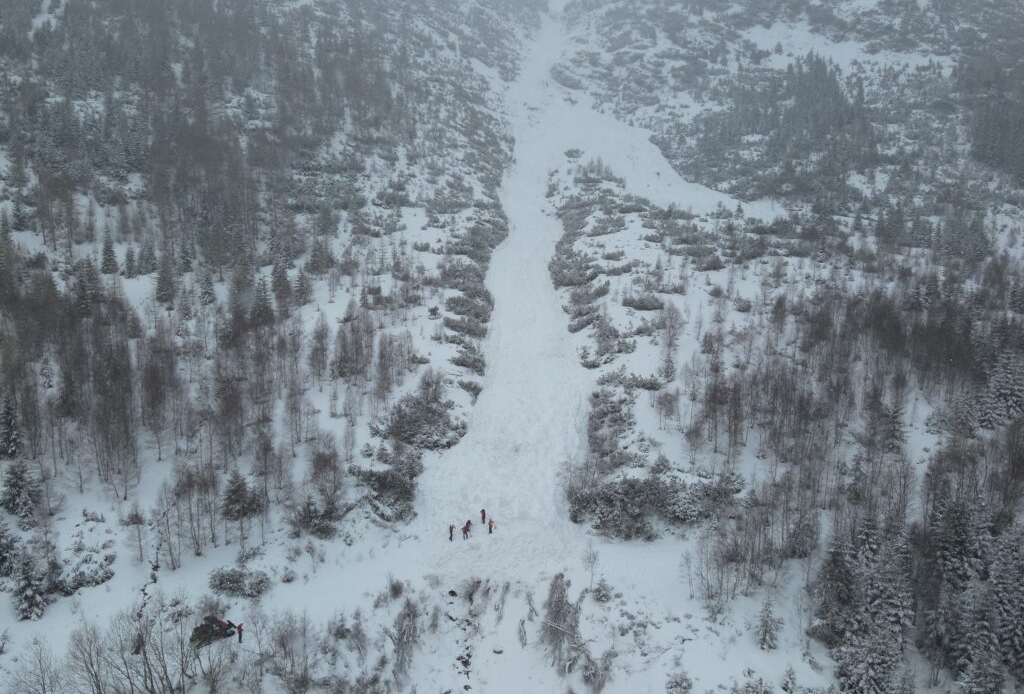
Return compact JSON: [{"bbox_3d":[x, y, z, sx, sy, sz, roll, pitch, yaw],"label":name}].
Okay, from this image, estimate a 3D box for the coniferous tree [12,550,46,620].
[{"bbox_3d":[-42.650,20.990,62.760,2.900,6.100,2.900,0,9,0],"label":"coniferous tree"}]

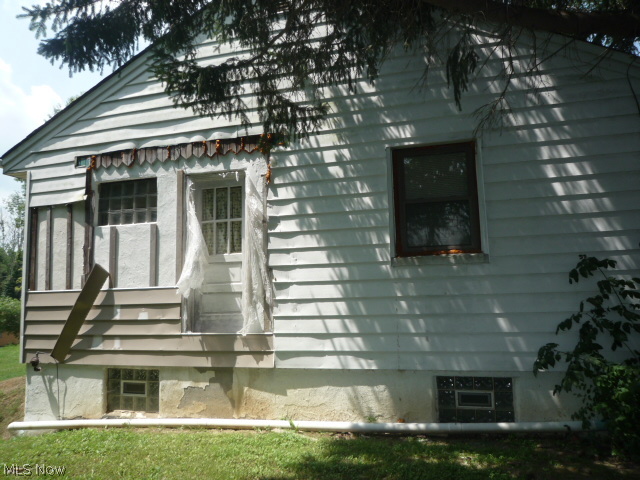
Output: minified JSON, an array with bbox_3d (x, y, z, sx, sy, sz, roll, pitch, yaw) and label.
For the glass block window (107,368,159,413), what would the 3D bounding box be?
[{"bbox_3d":[-2.531,2.032,6.270,0.791,0.588,0.100,-3,-6,13],"label":"glass block window"}]

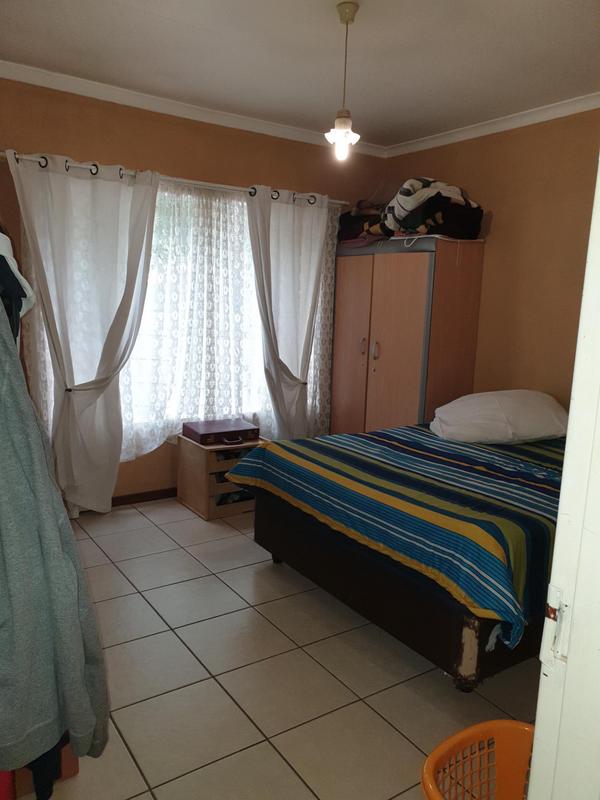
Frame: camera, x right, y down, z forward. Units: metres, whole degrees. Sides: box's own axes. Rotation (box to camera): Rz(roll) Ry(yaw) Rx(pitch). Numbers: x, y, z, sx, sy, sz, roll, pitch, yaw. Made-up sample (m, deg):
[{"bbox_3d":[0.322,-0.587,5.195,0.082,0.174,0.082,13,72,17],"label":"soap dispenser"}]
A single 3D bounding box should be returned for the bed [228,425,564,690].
[{"bbox_3d":[0.954,0.606,3.261,1.908,0.667,1.572,-4,11,-34],"label":"bed"}]

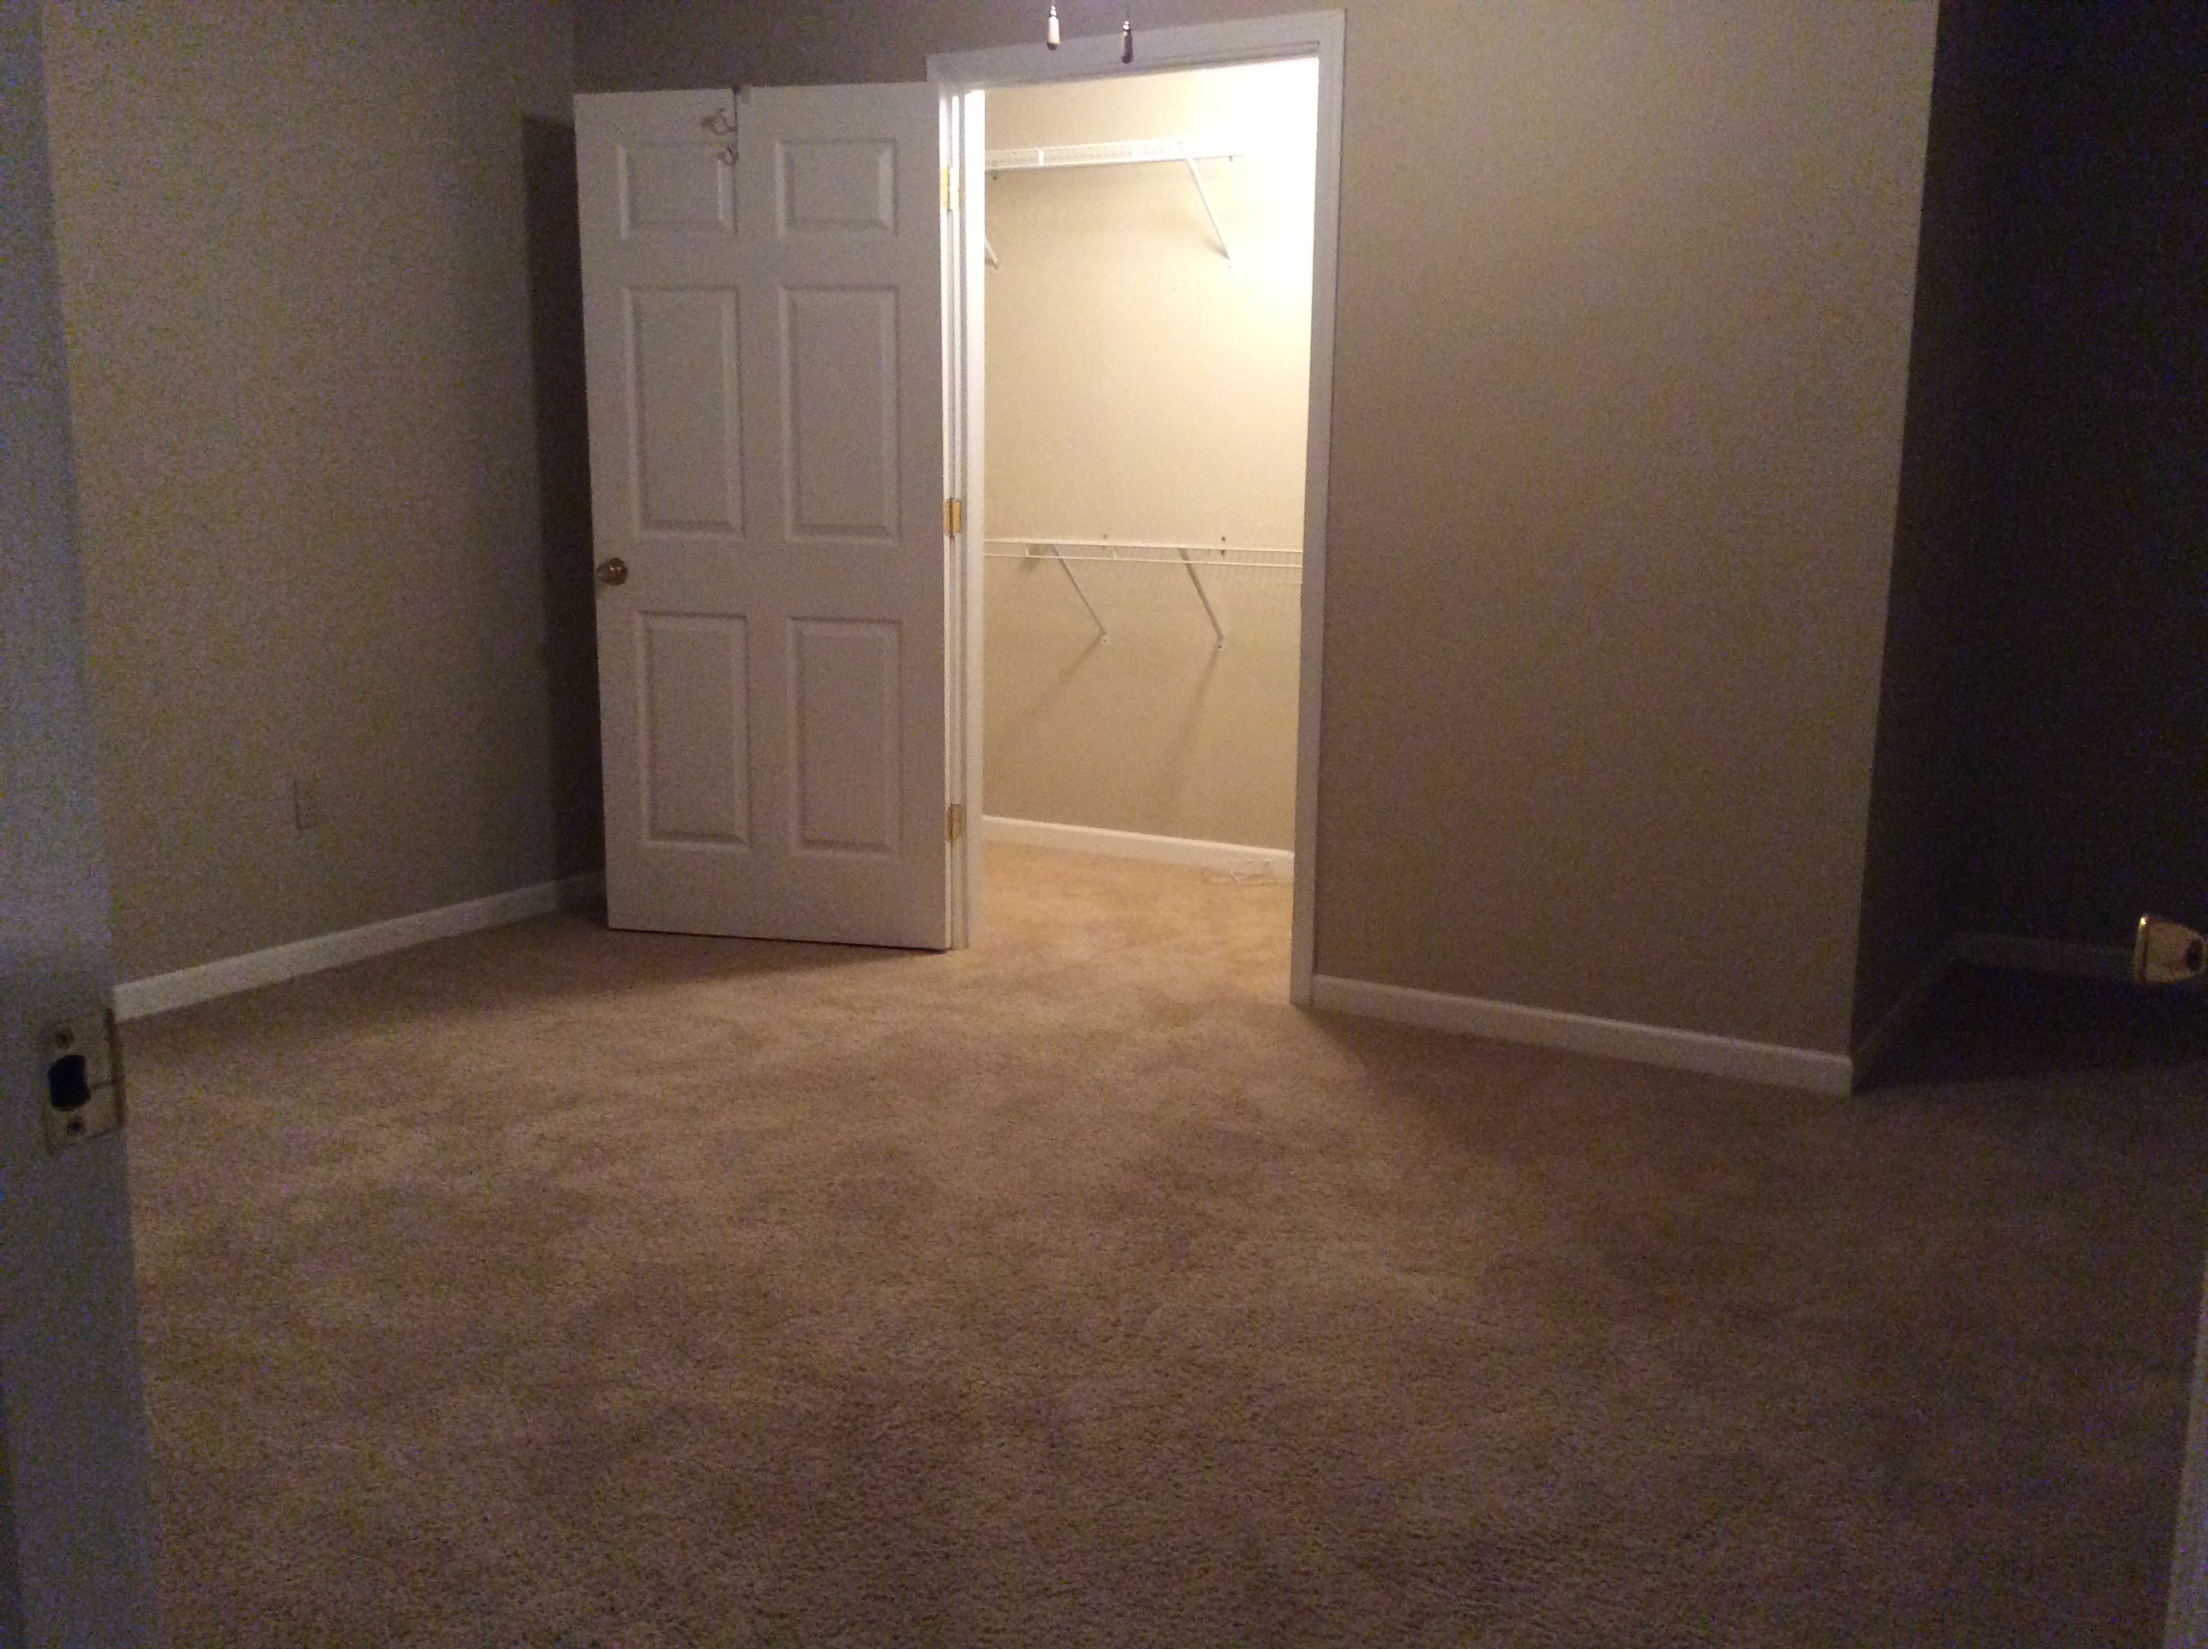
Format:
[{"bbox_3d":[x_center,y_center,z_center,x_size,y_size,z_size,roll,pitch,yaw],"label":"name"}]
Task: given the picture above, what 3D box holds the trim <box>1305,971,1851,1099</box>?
[{"bbox_3d":[0.960,0.426,4.228,1.152,0.073,0.014,7,12,32],"label":"trim"}]

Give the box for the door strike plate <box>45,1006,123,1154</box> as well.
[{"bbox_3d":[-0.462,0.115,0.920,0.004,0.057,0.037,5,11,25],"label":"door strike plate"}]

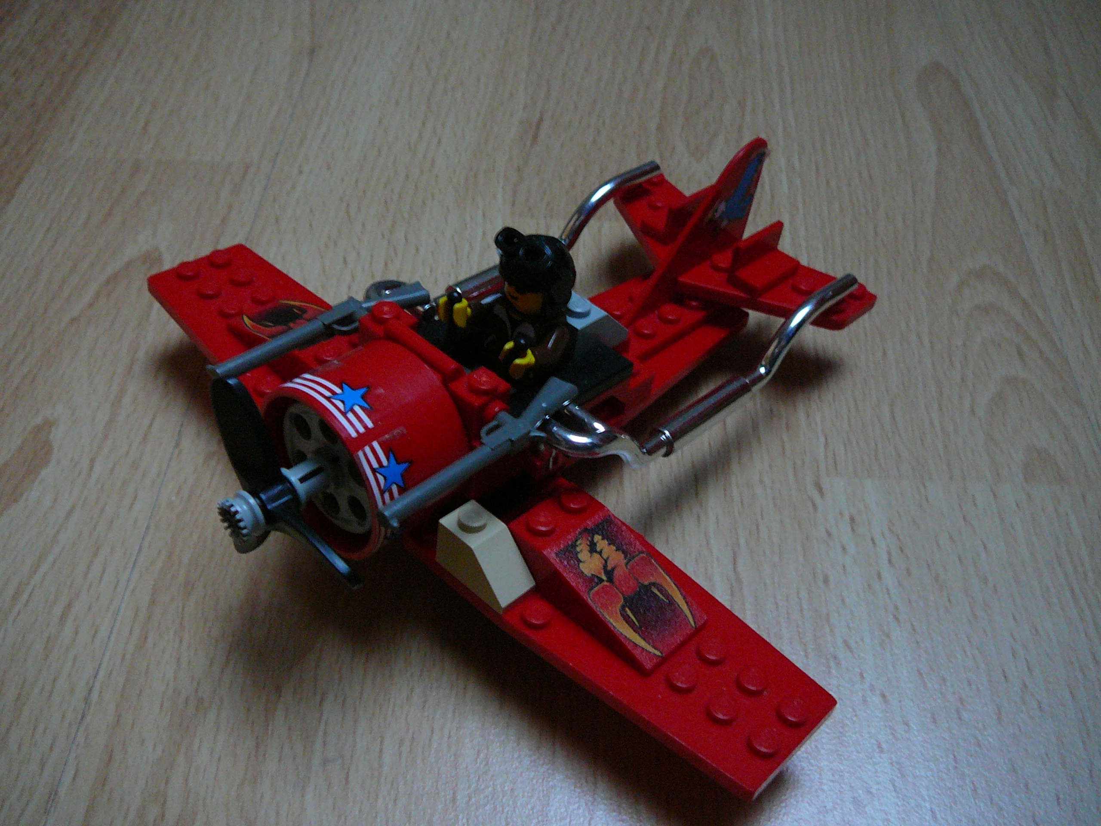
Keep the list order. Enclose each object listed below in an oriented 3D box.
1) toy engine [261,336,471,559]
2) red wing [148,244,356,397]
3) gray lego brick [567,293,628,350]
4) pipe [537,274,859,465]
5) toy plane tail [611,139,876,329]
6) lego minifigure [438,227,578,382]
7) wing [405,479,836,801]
[{"bbox_3d":[-0.031,0.006,0.186,0.032,0.032,0.020,36,48,27],"label":"toy engine"},{"bbox_3d":[-0.054,-0.018,0.226,0.066,0.015,0.032,37,48,27],"label":"red wing"},{"bbox_3d":[0.005,-0.018,0.215,0.016,0.007,0.015,36,48,27],"label":"gray lego brick"},{"bbox_3d":[0.031,-0.010,0.216,0.015,0.015,0.090,36,48,27],"label":"pipe"},{"bbox_3d":[0.034,-0.040,0.235,0.064,0.033,0.048,36,48,27],"label":"toy plane tail"},{"bbox_3d":[-0.006,-0.016,0.199,0.023,0.036,0.023,36,48,27],"label":"lego minifigure"},{"bbox_3d":[0.014,0.031,0.183,0.066,0.015,0.032,35,47,29],"label":"wing"}]

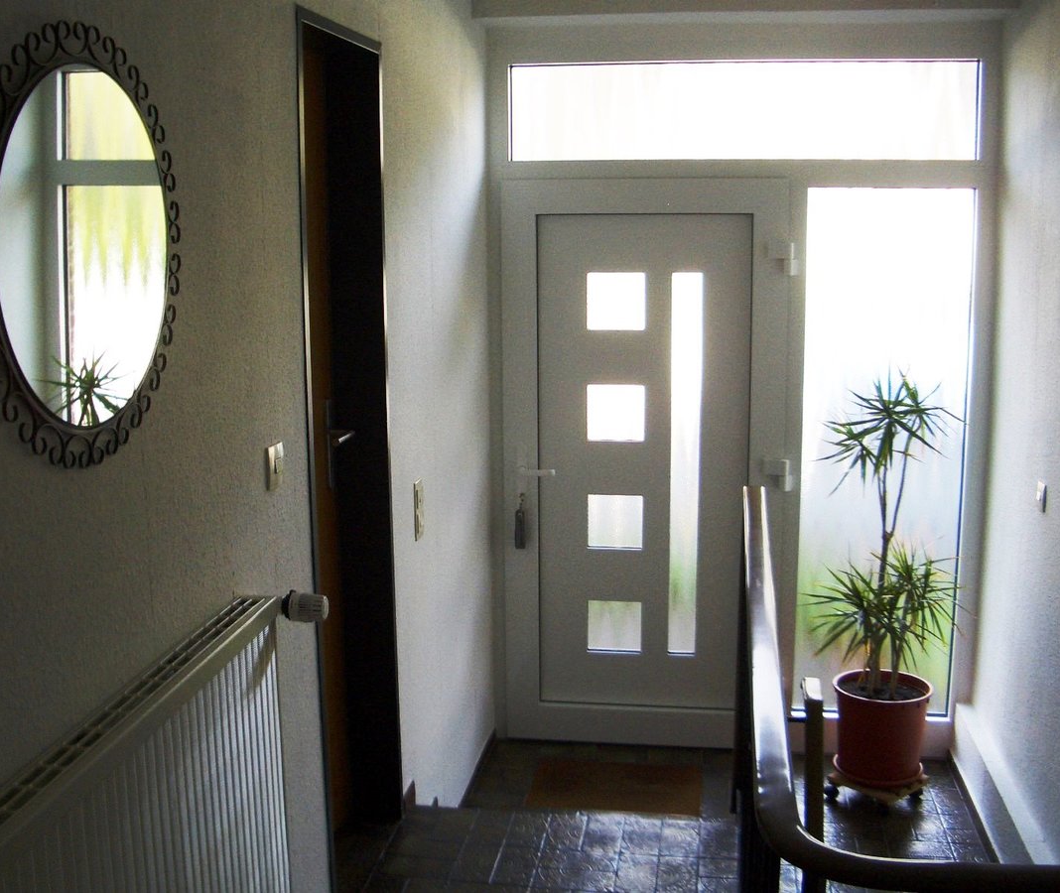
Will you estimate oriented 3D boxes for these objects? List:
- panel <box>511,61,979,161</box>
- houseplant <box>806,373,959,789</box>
[{"bbox_3d":[0.712,-1.138,4.103,1.570,0.320,0.030,1,11,9],"label":"panel"},{"bbox_3d":[1.177,0.425,3.992,0.520,1.380,0.500,1,11,9],"label":"houseplant"}]

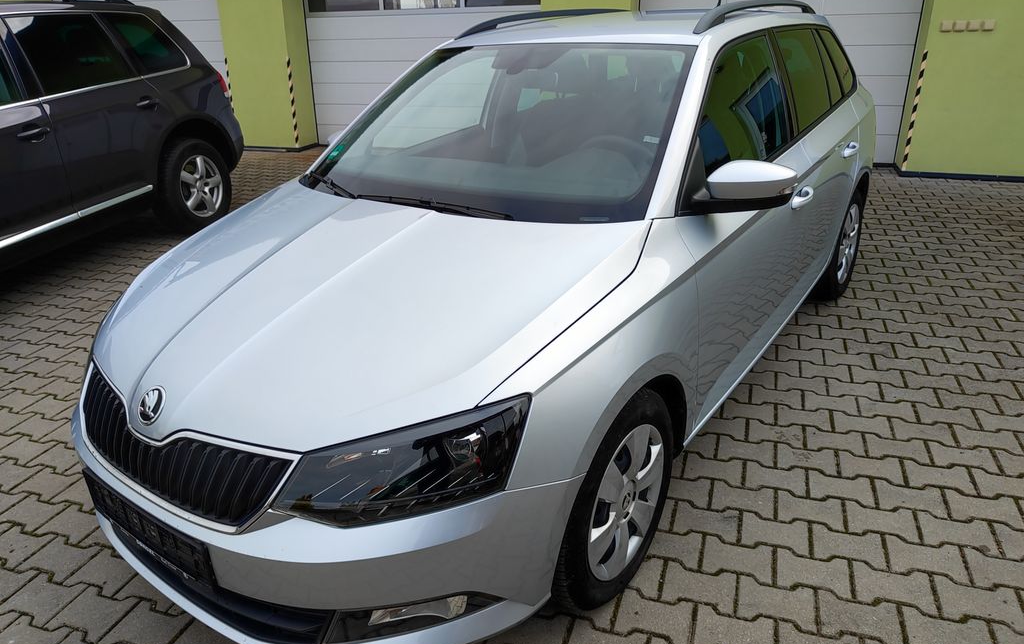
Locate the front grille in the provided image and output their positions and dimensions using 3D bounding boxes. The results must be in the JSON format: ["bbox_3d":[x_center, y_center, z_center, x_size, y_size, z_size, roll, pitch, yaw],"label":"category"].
[{"bbox_3d":[-0.808,0.284,1.560,0.860,0.200,0.160,14,29,34],"label":"front grille"}]

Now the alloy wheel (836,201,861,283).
[{"bbox_3d":[1.710,-0.417,3.598,0.150,0.410,0.410,14,29,34],"label":"alloy wheel"}]

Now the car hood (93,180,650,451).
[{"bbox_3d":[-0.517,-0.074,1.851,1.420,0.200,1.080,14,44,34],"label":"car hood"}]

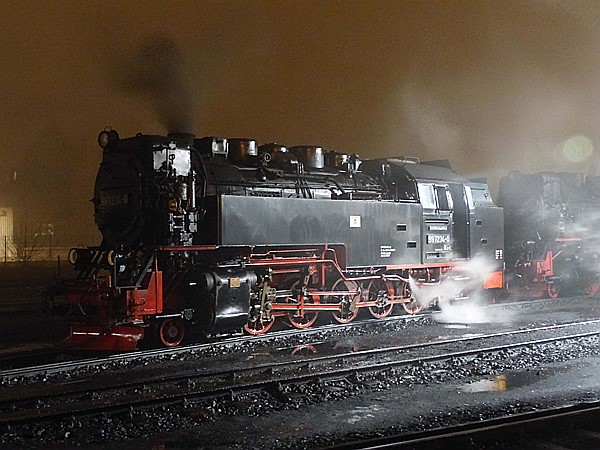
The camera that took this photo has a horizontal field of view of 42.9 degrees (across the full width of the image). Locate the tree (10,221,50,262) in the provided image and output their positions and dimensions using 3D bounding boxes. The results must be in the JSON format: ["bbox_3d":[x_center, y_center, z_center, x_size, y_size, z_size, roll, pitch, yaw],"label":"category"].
[{"bbox_3d":[-20.570,1.255,58.000,3.200,3.200,3.000,0,-1,0],"label":"tree"}]

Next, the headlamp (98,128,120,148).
[{"bbox_3d":[-3.340,-1.510,13.390,0.250,0.350,0.320,0,-1,-45],"label":"headlamp"}]

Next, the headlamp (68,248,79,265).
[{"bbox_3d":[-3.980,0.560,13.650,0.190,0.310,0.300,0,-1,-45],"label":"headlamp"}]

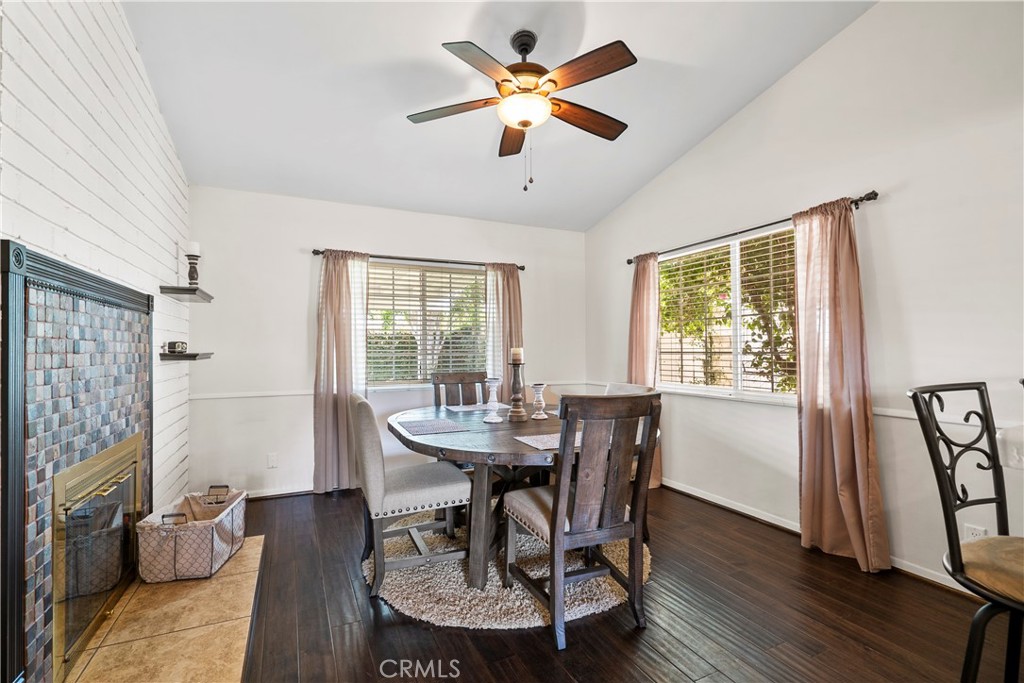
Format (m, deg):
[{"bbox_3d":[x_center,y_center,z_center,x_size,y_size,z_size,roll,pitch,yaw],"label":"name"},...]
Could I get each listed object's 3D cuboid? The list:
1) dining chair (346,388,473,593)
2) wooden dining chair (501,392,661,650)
[{"bbox_3d":[-0.576,0.771,2.536,0.590,0.970,0.460,0,-1,-26],"label":"dining chair"},{"bbox_3d":[0.295,0.733,2.132,0.510,1.000,0.580,0,-1,-19],"label":"wooden dining chair"}]

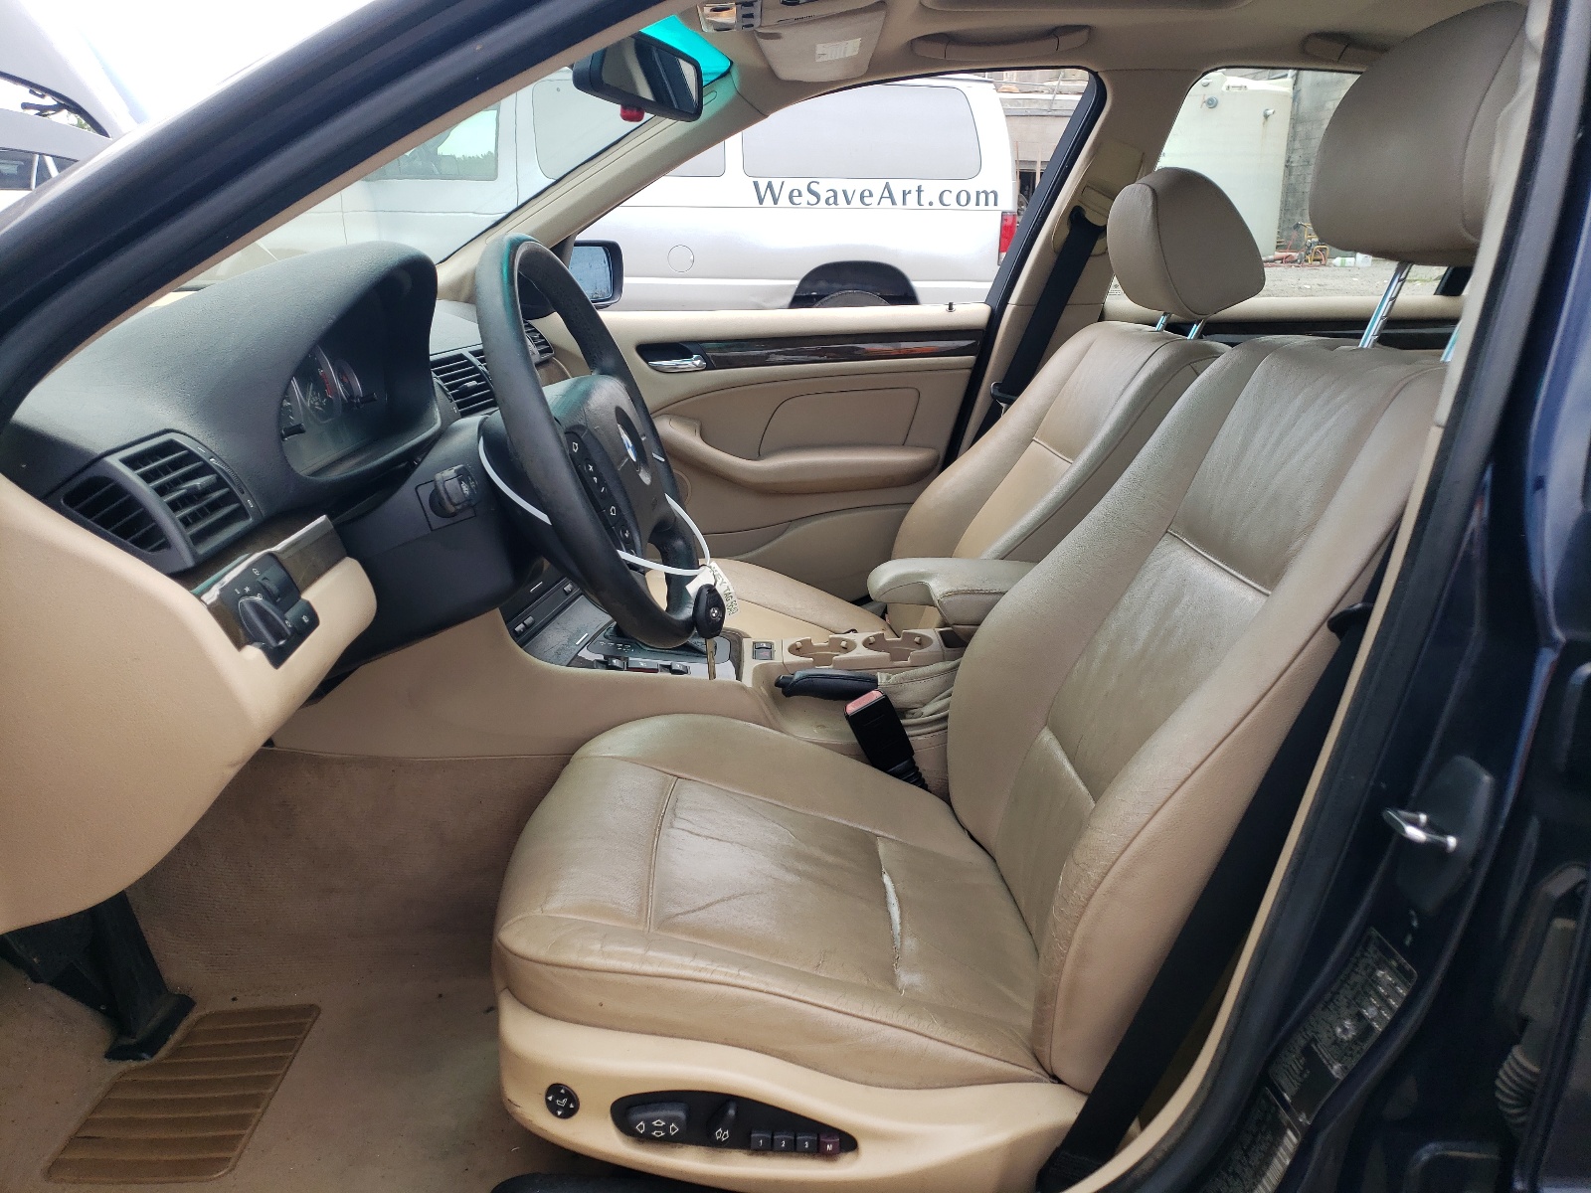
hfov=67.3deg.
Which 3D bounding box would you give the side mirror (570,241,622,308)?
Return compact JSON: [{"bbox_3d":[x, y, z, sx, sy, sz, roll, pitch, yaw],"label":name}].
[{"bbox_3d":[-0.405,-0.598,2.210,0.120,0.130,0.200,3,15,13],"label":"side mirror"}]

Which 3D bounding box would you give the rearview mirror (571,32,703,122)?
[{"bbox_3d":[-0.178,-0.574,1.321,0.047,0.077,0.240,7,16,26],"label":"rearview mirror"}]

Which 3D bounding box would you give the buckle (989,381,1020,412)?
[{"bbox_3d":[0.358,-0.328,2.029,0.060,0.075,0.022,23,14,-5],"label":"buckle"}]

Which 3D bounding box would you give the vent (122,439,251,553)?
[{"bbox_3d":[-0.447,-0.068,0.855,0.040,0.085,0.100,-30,18,-2],"label":"vent"}]

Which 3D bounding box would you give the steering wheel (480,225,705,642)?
[{"bbox_3d":[-0.172,-0.134,1.057,0.095,0.383,0.383,-20,13,7],"label":"steering wheel"}]

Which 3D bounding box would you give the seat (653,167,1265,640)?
[{"bbox_3d":[0.204,-0.179,1.779,0.830,0.870,0.530,0,14,1],"label":"seat"}]

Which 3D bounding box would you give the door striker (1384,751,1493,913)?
[{"bbox_3d":[0.368,0.136,0.706,0.040,0.090,0.052,12,14,-2],"label":"door striker"}]

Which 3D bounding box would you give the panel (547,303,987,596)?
[{"bbox_3d":[-0.093,-0.211,2.105,0.860,0.600,0.130,0,14,1],"label":"panel"}]

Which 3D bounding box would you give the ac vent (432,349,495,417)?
[{"bbox_3d":[-0.381,-0.228,1.332,0.040,0.075,0.125,-27,13,7],"label":"ac vent"}]

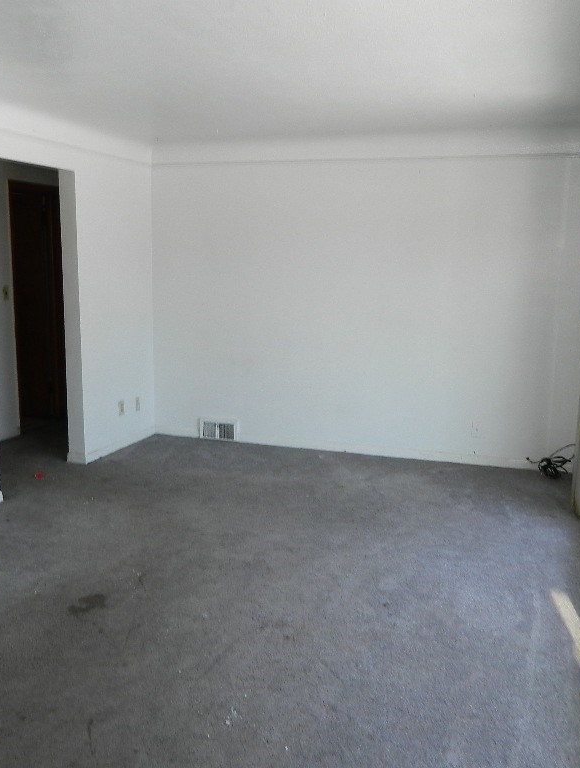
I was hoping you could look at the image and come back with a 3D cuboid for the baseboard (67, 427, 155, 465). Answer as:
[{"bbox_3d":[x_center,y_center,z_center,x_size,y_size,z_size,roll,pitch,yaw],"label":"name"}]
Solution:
[{"bbox_3d":[-1.414,0.474,5.949,0.171,0.072,1.020,4,10,19],"label":"baseboard"}]

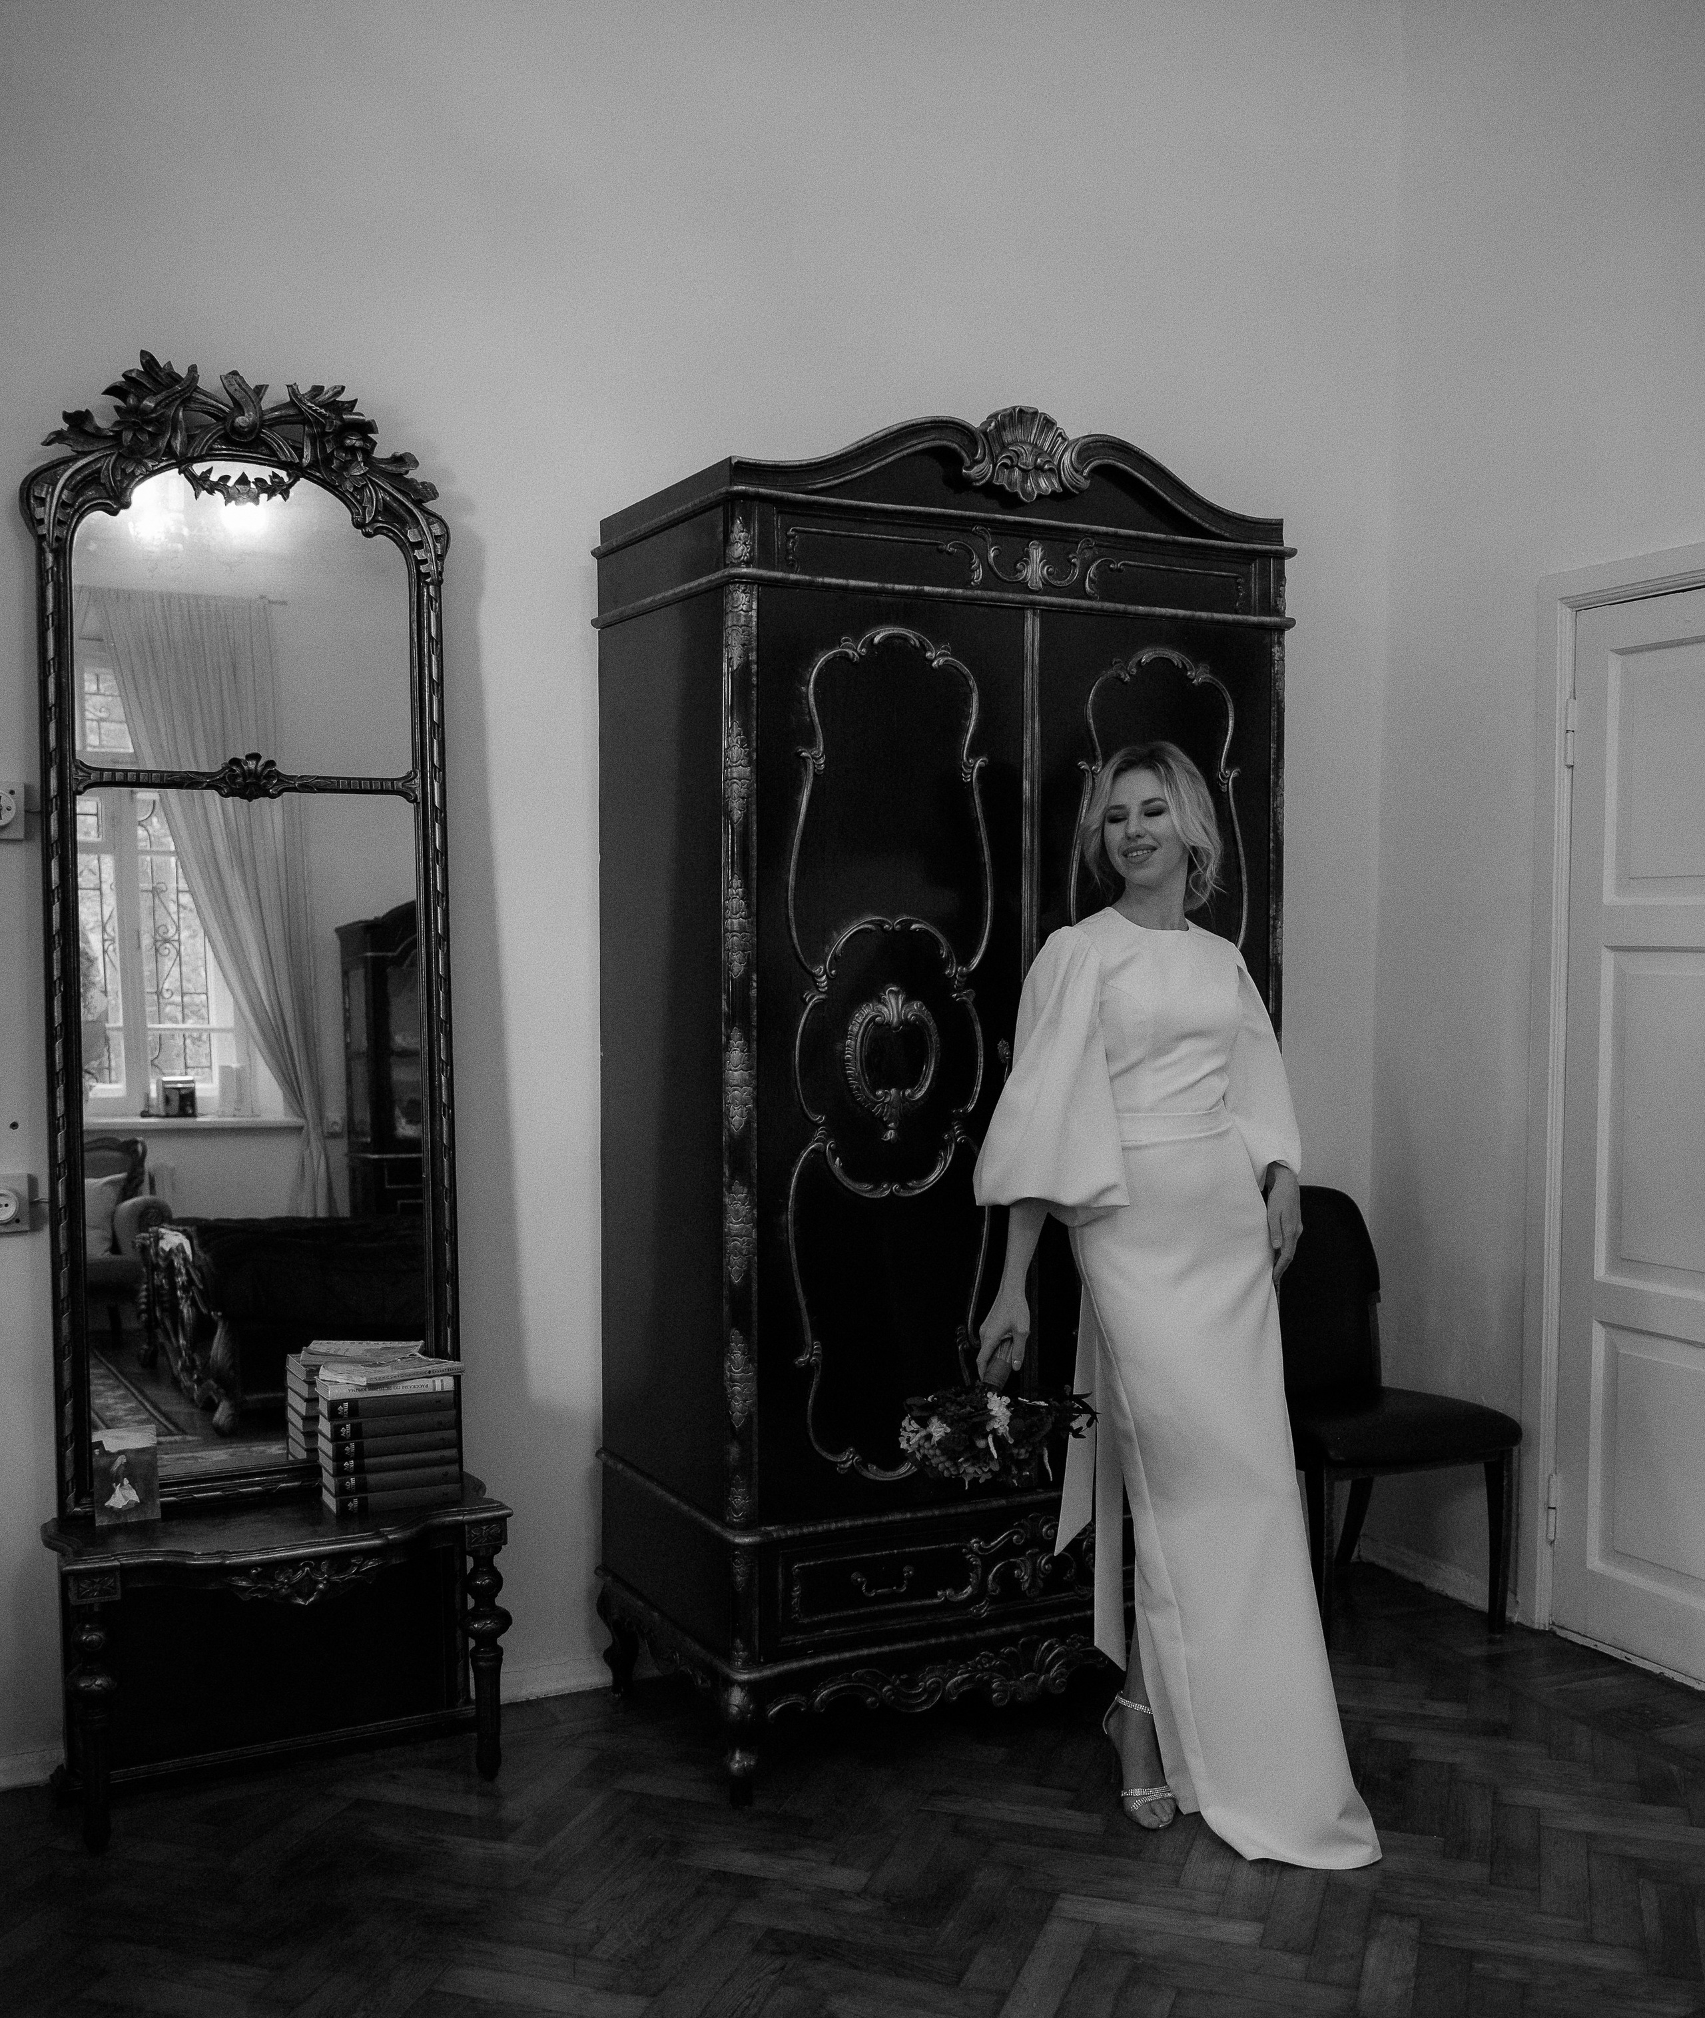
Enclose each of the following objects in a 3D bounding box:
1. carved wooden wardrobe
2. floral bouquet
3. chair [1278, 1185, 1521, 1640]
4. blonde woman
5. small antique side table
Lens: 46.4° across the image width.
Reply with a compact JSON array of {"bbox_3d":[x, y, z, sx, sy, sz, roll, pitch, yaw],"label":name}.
[{"bbox_3d":[0.164,0.126,3.673,1.122,2.308,0.619,-1,3,-28],"label":"carved wooden wardrobe"},{"bbox_3d":[0.242,0.707,3.330,0.290,0.175,0.240,0,2,-14],"label":"floral bouquet"},{"bbox_3d":[1.037,0.830,4.172,0.485,0.866,0.540,-1,3,-22],"label":"chair"},{"bbox_3d":[0.528,0.429,3.234,0.570,1.740,0.480,0,2,-14],"label":"blonde woman"},{"bbox_3d":[-0.951,1.068,3.305,0.705,0.448,0.315,-1,3,-28],"label":"small antique side table"}]

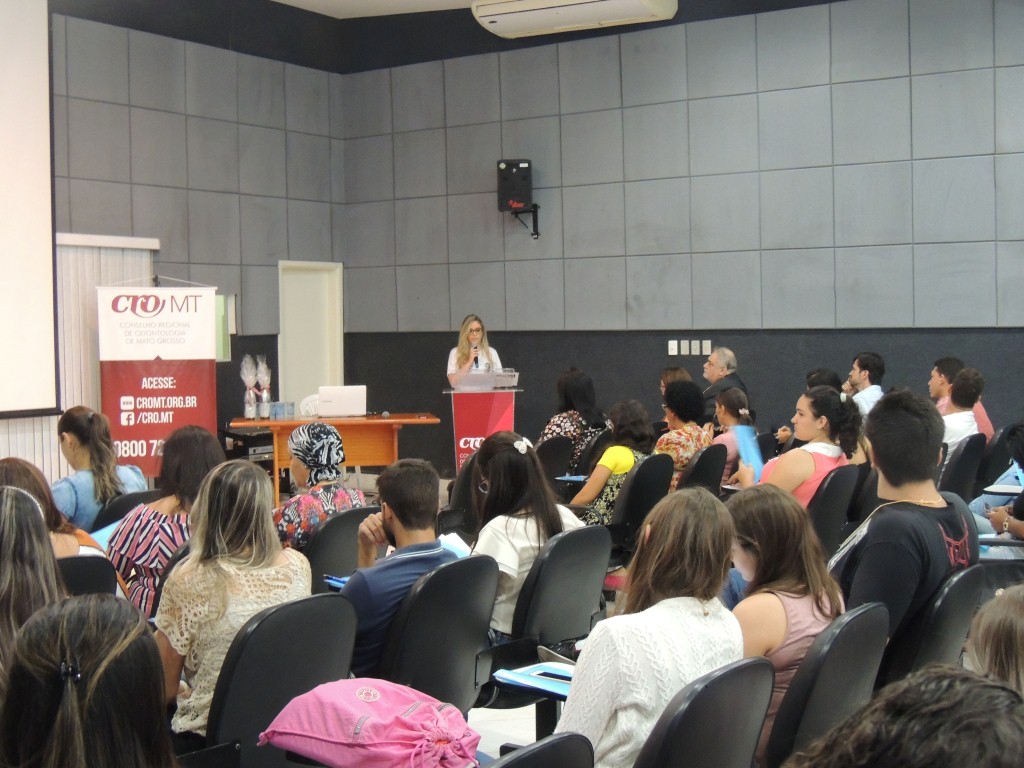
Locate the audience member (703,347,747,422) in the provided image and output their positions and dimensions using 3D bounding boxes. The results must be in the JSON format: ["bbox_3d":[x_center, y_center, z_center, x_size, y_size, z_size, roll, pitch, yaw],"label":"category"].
[{"bbox_3d":[1.291,0.406,9.581,0.800,1.329,0.550,1,3,34],"label":"audience member"}]

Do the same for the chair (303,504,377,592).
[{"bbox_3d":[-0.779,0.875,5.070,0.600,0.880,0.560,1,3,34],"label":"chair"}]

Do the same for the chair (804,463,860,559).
[{"bbox_3d":[1.201,0.795,6.145,0.600,0.890,0.560,1,3,33],"label":"chair"}]

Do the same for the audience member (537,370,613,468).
[{"bbox_3d":[0.247,0.527,8.424,0.750,1.245,0.470,1,3,39],"label":"audience member"}]

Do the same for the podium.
[{"bbox_3d":[-0.209,0.526,10.825,0.600,1.040,0.420,-1,3,2],"label":"podium"}]

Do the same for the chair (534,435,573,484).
[{"bbox_3d":[0.028,0.735,7.862,0.600,0.890,0.560,1,3,33],"label":"chair"}]

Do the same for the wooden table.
[{"bbox_3d":[-1.427,0.658,11.296,1.680,0.750,0.640,-1,3,-6],"label":"wooden table"}]

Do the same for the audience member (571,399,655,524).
[{"bbox_3d":[0.402,0.646,6.848,0.750,1.150,0.470,1,3,37],"label":"audience member"}]

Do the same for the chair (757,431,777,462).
[{"bbox_3d":[1.146,0.715,7.841,0.600,0.880,0.560,1,3,34],"label":"chair"}]

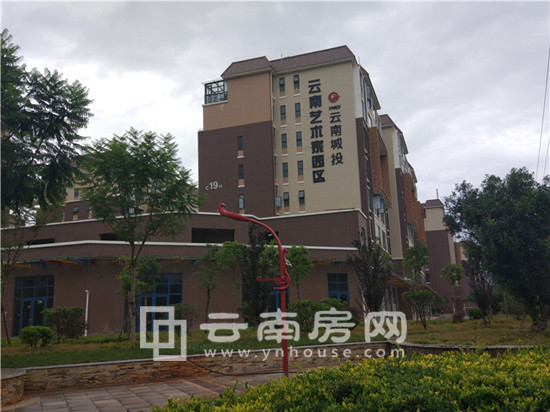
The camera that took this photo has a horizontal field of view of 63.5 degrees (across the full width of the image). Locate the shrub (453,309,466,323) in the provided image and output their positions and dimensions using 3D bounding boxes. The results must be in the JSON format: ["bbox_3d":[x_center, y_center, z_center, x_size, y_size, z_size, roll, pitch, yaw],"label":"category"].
[{"bbox_3d":[12.032,7.160,29.000,0.900,0.880,0.900,-1,-12,0],"label":"shrub"}]

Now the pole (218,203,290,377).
[{"bbox_3d":[-0.467,1.735,9.447,1.500,3.662,0.300,-2,-12,0],"label":"pole"}]

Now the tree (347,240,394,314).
[{"bbox_3d":[6.134,4.924,28.564,3.065,5.437,3.065,-2,-12,0],"label":"tree"}]

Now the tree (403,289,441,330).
[{"bbox_3d":[7.213,5.038,21.894,1.872,1.916,1.872,-2,-12,0],"label":"tree"}]

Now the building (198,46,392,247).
[{"bbox_3d":[3.334,-2.365,49.755,17.700,24.000,15.500,-6,-13,20],"label":"building"}]

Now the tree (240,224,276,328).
[{"bbox_3d":[-0.990,4.292,26.692,2.186,6.195,2.186,-2,-12,0],"label":"tree"}]

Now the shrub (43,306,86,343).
[{"bbox_3d":[-8.284,4.683,17.500,1.700,1.450,1.600,-1,-12,0],"label":"shrub"}]

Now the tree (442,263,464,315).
[{"bbox_3d":[16.256,7.605,40.500,2.000,4.750,2.000,-1,-12,0],"label":"tree"}]

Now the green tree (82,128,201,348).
[{"bbox_3d":[-4.187,0.829,13.948,3.600,6.922,3.600,-2,-12,0],"label":"green tree"}]

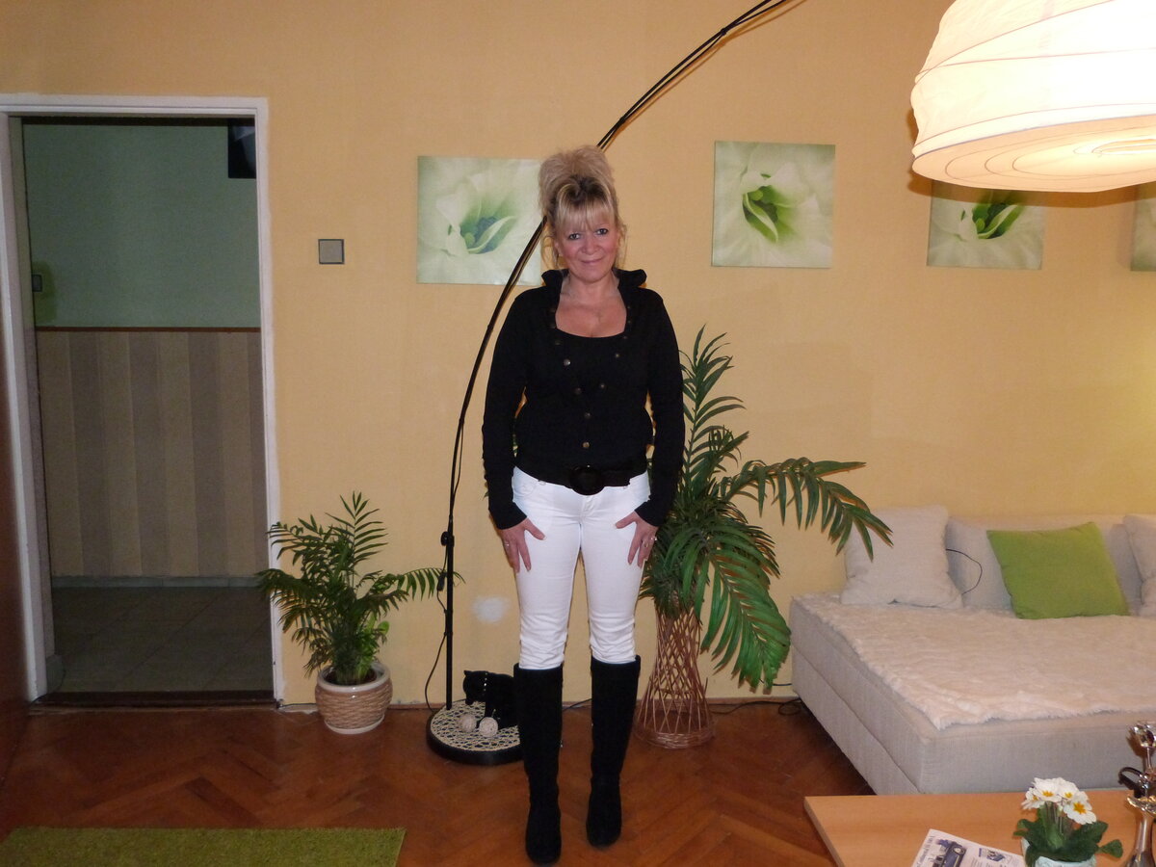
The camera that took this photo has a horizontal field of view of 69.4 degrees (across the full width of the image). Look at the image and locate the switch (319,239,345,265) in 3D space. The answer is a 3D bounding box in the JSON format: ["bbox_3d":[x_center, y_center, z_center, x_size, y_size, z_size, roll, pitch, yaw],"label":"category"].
[{"bbox_3d":[-0.795,-0.587,2.700,0.081,0.081,0.014,0,7,-3],"label":"switch"}]

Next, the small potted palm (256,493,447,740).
[{"bbox_3d":[-0.698,0.576,2.634,0.590,0.780,0.460,0,7,-3],"label":"small potted palm"}]

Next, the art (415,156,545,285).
[{"bbox_3d":[-0.319,-0.687,2.710,0.400,0.400,0.020,0,7,-3],"label":"art"}]

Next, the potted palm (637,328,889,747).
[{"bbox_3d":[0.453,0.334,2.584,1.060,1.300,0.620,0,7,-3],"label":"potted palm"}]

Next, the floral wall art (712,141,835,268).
[{"bbox_3d":[0.642,-0.750,2.752,0.400,0.400,0.020,0,7,-3],"label":"floral wall art"}]

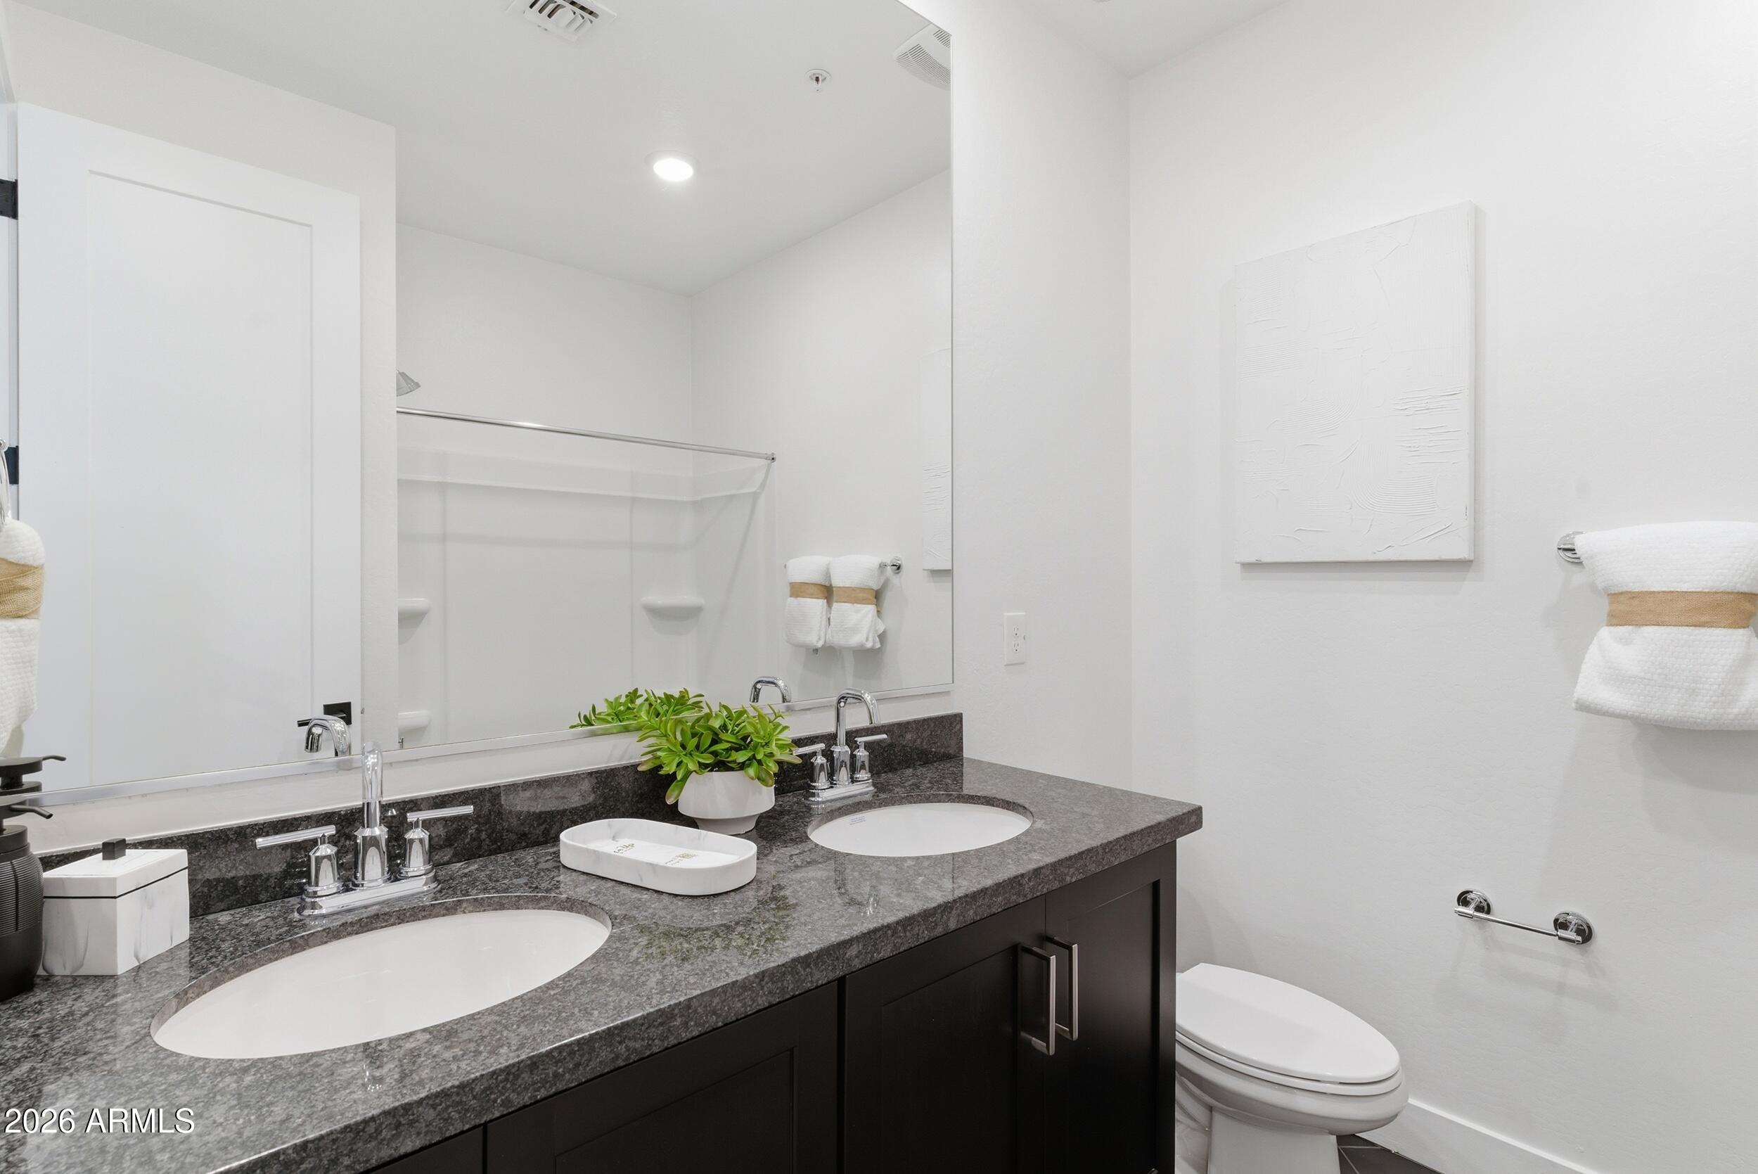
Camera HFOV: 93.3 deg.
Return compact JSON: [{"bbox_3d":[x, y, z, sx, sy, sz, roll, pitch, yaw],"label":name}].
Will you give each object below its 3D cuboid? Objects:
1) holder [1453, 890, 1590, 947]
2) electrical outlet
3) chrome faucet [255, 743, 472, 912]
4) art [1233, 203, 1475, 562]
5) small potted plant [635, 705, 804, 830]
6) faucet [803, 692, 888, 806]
[{"bbox_3d":[1.303,0.681,1.693,0.072,0.058,0.222,0,0,-42],"label":"holder"},{"bbox_3d":[0.336,0.129,2.031,0.079,0.123,0.007,0,0,-42],"label":"electrical outlet"},{"bbox_3d":[-0.611,0.290,1.013,0.230,0.205,0.132,0,0,-42],"label":"chrome faucet"},{"bbox_3d":[1.091,-0.436,1.949,0.038,0.757,0.502,0,0,-42],"label":"art"},{"bbox_3d":[-0.247,0.293,1.349,0.250,0.197,0.235,0,0,0],"label":"small potted plant"},{"bbox_3d":[-0.041,0.289,1.526,0.225,0.205,0.132,0,0,-42],"label":"faucet"}]

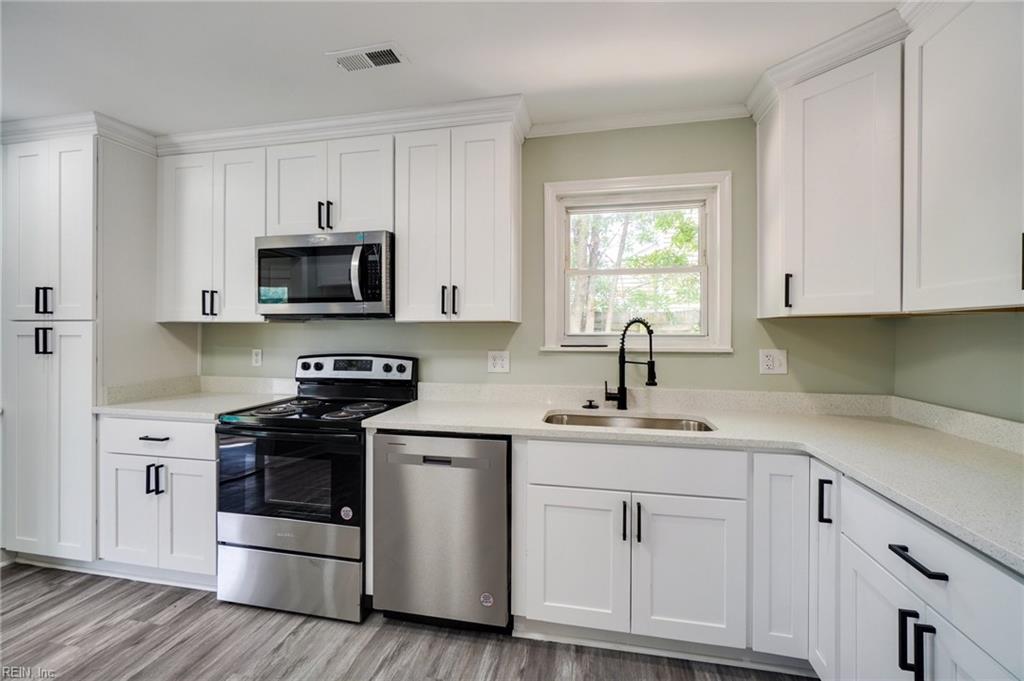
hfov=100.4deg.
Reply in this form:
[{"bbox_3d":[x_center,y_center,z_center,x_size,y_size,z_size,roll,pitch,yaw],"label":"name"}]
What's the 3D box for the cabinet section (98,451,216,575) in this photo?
[{"bbox_3d":[-1.713,0.851,2.421,0.721,0.559,0.610,0,1,12],"label":"cabinet section"}]

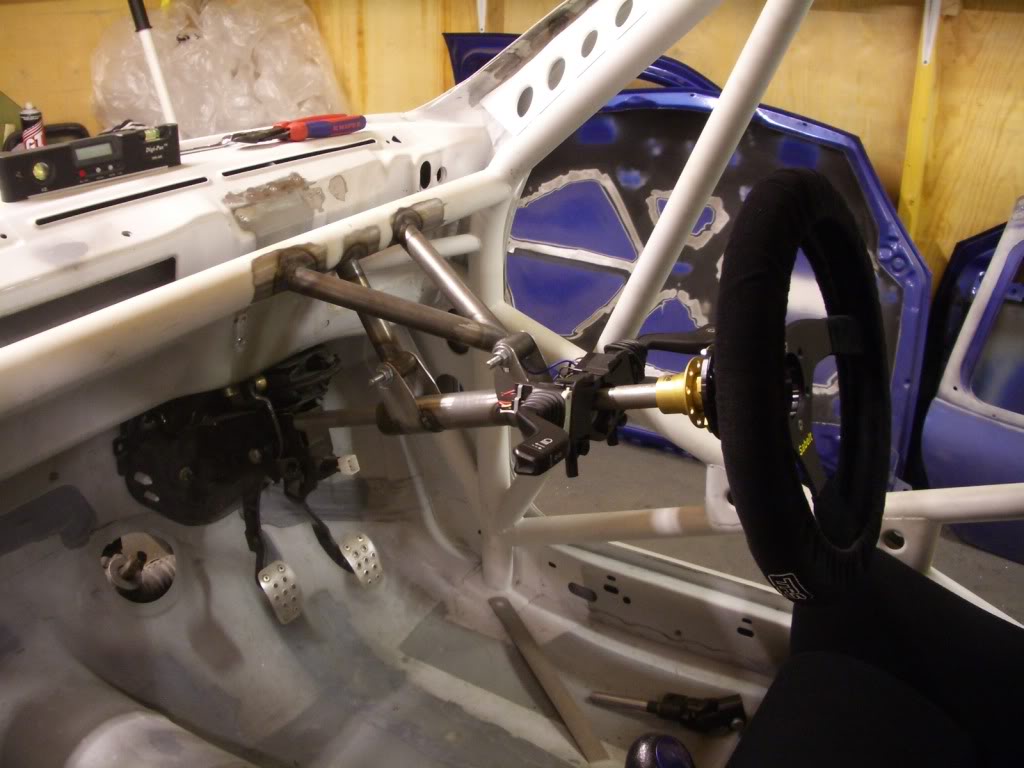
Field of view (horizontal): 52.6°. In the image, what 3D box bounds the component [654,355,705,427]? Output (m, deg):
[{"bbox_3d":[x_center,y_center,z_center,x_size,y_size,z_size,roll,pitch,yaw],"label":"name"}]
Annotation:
[{"bbox_3d":[0.151,0.008,0.900,0.048,0.062,0.062,-4,17,33],"label":"component"}]

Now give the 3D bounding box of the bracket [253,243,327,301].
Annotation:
[{"bbox_3d":[-0.196,-0.102,0.930,0.046,0.043,0.088,12,26,27],"label":"bracket"}]

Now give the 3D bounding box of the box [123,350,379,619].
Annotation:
[{"bbox_3d":[-0.299,0.109,1.237,0.220,0.280,0.260,12,26,27],"label":"box"}]

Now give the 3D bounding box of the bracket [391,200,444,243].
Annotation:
[{"bbox_3d":[-0.096,-0.171,1.093,0.046,0.043,0.080,12,26,27],"label":"bracket"}]

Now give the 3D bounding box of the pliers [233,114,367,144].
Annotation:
[{"bbox_3d":[-0.285,-0.338,1.380,0.053,0.024,0.190,21,30,40],"label":"pliers"}]

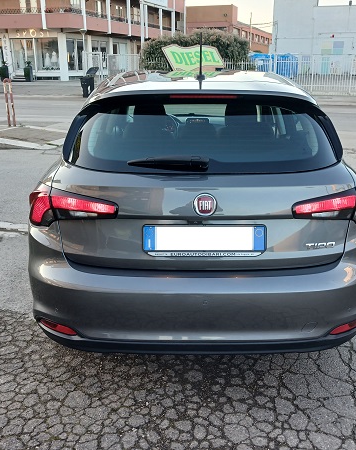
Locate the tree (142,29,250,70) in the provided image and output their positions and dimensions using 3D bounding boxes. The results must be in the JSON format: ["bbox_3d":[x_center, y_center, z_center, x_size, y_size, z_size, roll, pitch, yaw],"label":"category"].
[{"bbox_3d":[1.175,-10.089,28.892,6.550,3.700,3.200,0,18,0],"label":"tree"}]

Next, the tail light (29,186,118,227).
[{"bbox_3d":[-0.500,-0.074,2.184,0.490,0.185,0.330,0,18,0],"label":"tail light"}]

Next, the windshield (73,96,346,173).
[{"bbox_3d":[0.120,-0.416,2.118,1.300,0.325,0.300,0,18,0],"label":"windshield"}]

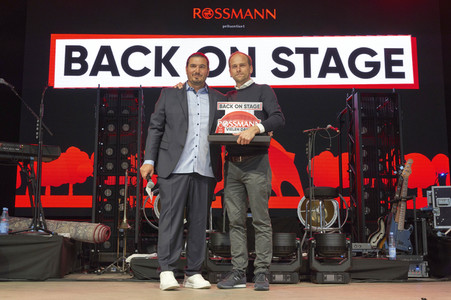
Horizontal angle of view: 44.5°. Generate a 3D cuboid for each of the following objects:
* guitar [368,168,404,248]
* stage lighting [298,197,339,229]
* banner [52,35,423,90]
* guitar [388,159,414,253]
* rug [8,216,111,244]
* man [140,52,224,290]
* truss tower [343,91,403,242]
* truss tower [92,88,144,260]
[{"bbox_3d":[1.959,0.684,6.513,0.360,0.990,0.090,16,-13,5],"label":"guitar"},{"bbox_3d":[1.213,0.824,7.260,0.520,0.520,0.300,-3,-10,22],"label":"stage lighting"},{"bbox_3d":[0.162,-1.683,10.567,7.030,1.070,0.060,0,-9,-1],"label":"banner"},{"bbox_3d":[1.990,0.615,6.068,0.320,1.070,0.090,7,-13,9],"label":"guitar"},{"bbox_3d":[-1.946,0.843,5.900,1.550,0.210,0.210,1,-8,24],"label":"rug"},{"bbox_3d":[-0.333,0.134,4.271,0.630,1.830,0.380,0,-9,-2],"label":"man"},{"bbox_3d":[2.352,0.422,8.739,0.680,2.650,0.600,1,-9,-5],"label":"truss tower"},{"bbox_3d":[-1.646,0.391,8.540,0.680,2.640,0.600,1,-9,-7],"label":"truss tower"}]

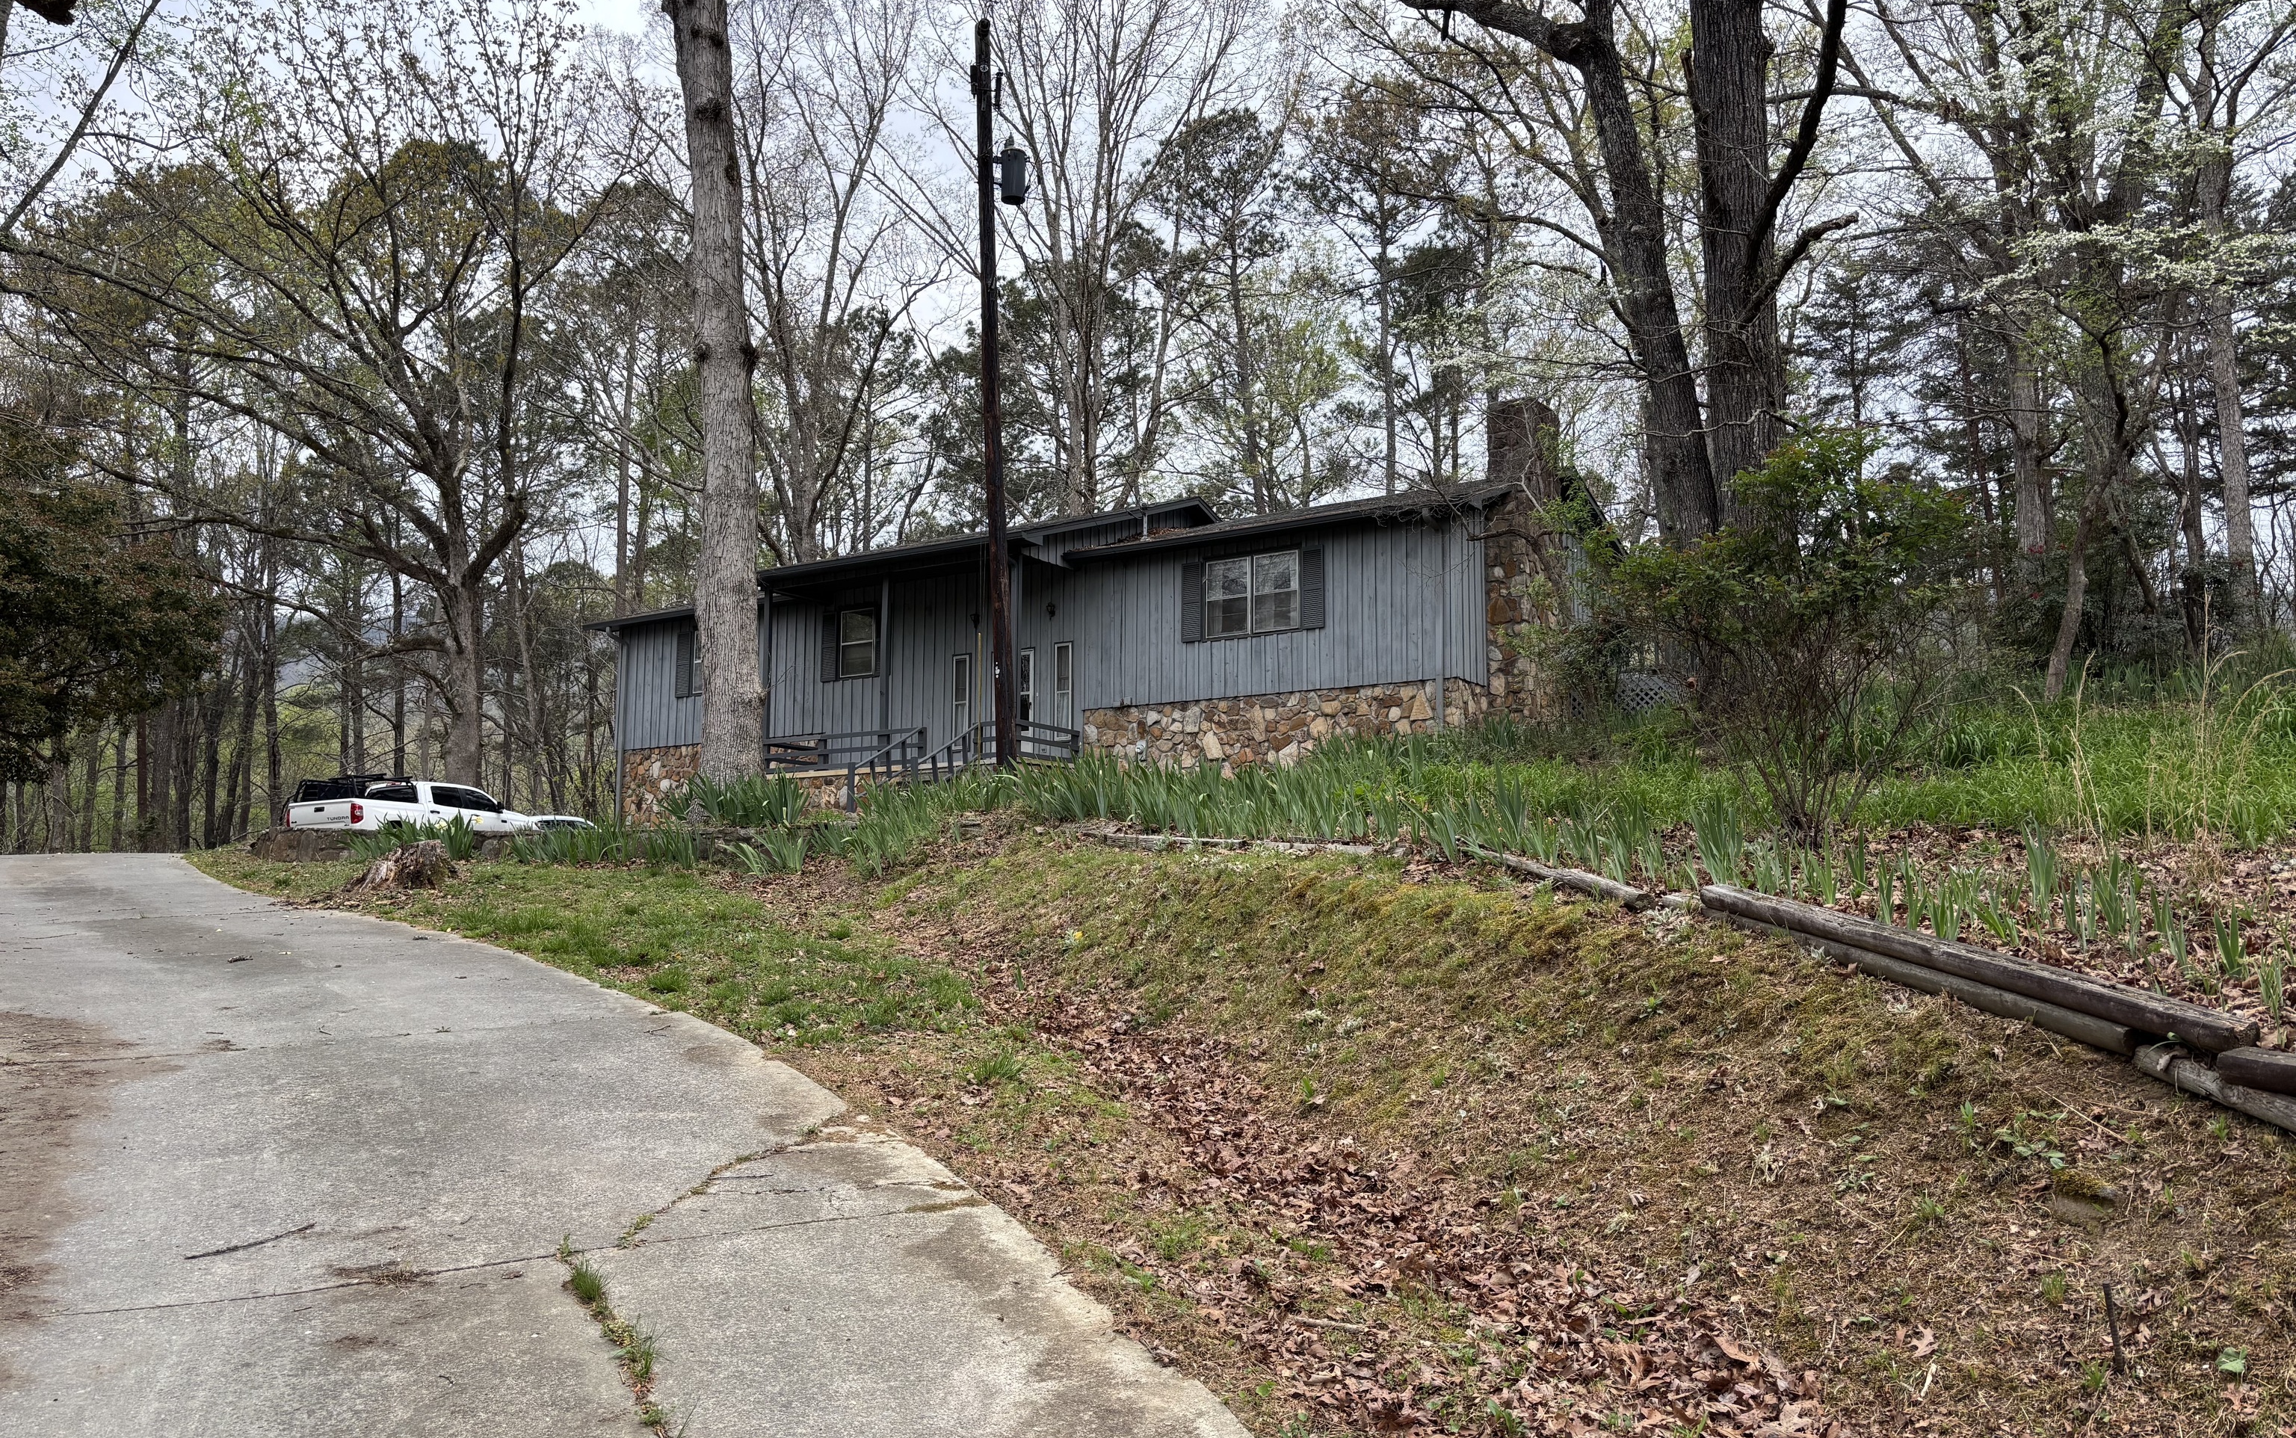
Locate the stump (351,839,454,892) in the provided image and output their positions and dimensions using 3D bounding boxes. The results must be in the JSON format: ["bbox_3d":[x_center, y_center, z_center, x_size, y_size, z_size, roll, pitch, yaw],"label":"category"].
[{"bbox_3d":[-7.434,1.458,17.200,0.970,0.500,0.850,3,-9,-23],"label":"stump"}]

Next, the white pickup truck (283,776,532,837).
[{"bbox_3d":[-16.044,2.414,38.259,2.030,1.970,5.810,-5,-7,23],"label":"white pickup truck"}]

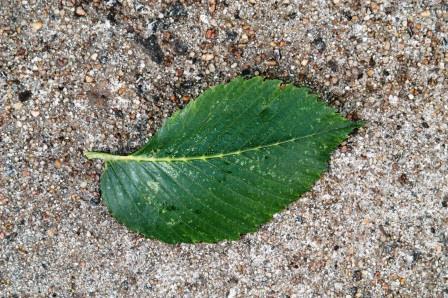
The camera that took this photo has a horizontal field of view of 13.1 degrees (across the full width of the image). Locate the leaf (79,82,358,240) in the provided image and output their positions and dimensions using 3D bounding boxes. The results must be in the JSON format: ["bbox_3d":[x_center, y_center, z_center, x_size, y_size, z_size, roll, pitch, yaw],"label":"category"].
[{"bbox_3d":[0.001,0.004,0.830,0.118,0.010,0.069,-10,82,-1],"label":"leaf"}]

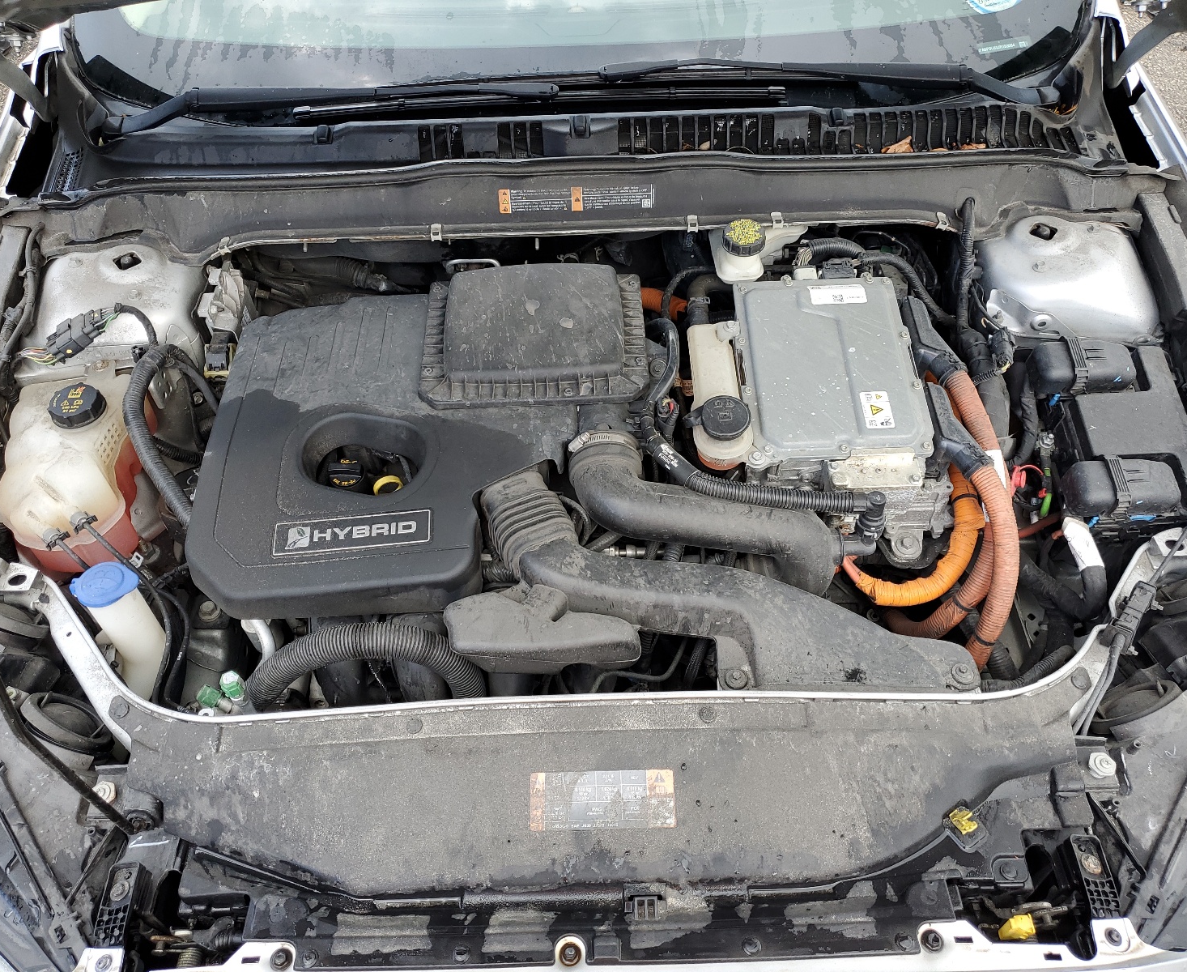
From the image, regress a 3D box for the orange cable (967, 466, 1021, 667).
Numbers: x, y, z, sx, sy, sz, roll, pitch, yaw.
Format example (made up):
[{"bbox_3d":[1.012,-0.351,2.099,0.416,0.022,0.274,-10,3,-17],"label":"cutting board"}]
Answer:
[{"bbox_3d":[0.441,0.085,1.070,0.062,0.150,0.190,-1,54,0],"label":"orange cable"}]

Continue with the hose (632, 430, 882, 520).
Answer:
[{"bbox_3d":[0.174,-0.012,1.017,0.250,0.060,0.085,-1,51,0],"label":"hose"}]

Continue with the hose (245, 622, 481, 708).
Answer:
[{"bbox_3d":[-0.232,0.183,0.988,0.230,0.090,0.075,-1,51,0],"label":"hose"}]

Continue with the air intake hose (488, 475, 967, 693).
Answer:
[{"bbox_3d":[0.127,0.100,1.030,0.530,0.130,0.185,8,55,7],"label":"air intake hose"}]

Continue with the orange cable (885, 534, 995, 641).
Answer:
[{"bbox_3d":[0.381,0.112,1.074,0.117,0.090,0.095,-1,51,0],"label":"orange cable"}]

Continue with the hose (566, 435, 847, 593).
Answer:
[{"bbox_3d":[0.123,0.031,1.090,0.305,0.150,0.130,8,55,7],"label":"hose"}]

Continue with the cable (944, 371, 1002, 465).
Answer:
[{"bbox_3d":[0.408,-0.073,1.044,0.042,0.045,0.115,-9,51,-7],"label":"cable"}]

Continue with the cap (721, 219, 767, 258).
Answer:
[{"bbox_3d":[0.183,-0.302,1.188,0.052,0.021,0.052,0,51,1],"label":"cap"}]

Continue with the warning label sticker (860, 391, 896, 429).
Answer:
[{"bbox_3d":[0.315,-0.084,1.080,0.031,0.002,0.049,-4,58,1],"label":"warning label sticker"}]

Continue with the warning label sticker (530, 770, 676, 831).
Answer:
[{"bbox_3d":[0.009,0.286,0.885,0.131,0.002,0.051,-1,61,-1],"label":"warning label sticker"}]

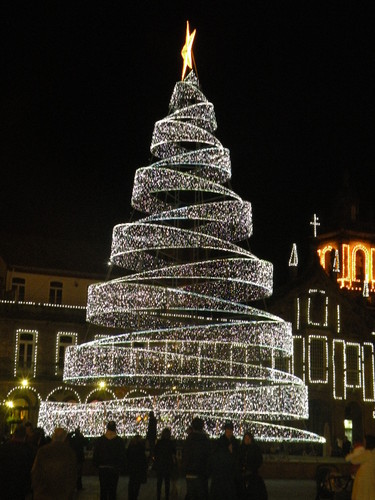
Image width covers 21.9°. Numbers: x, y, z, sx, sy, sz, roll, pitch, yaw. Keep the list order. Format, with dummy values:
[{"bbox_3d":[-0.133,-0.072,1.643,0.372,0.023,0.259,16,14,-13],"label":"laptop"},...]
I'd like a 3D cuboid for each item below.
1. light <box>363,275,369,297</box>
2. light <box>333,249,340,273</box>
[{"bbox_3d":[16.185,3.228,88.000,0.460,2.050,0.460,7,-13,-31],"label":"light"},{"bbox_3d":[13.240,0.933,86.000,0.520,2.100,0.520,7,-13,-31],"label":"light"}]

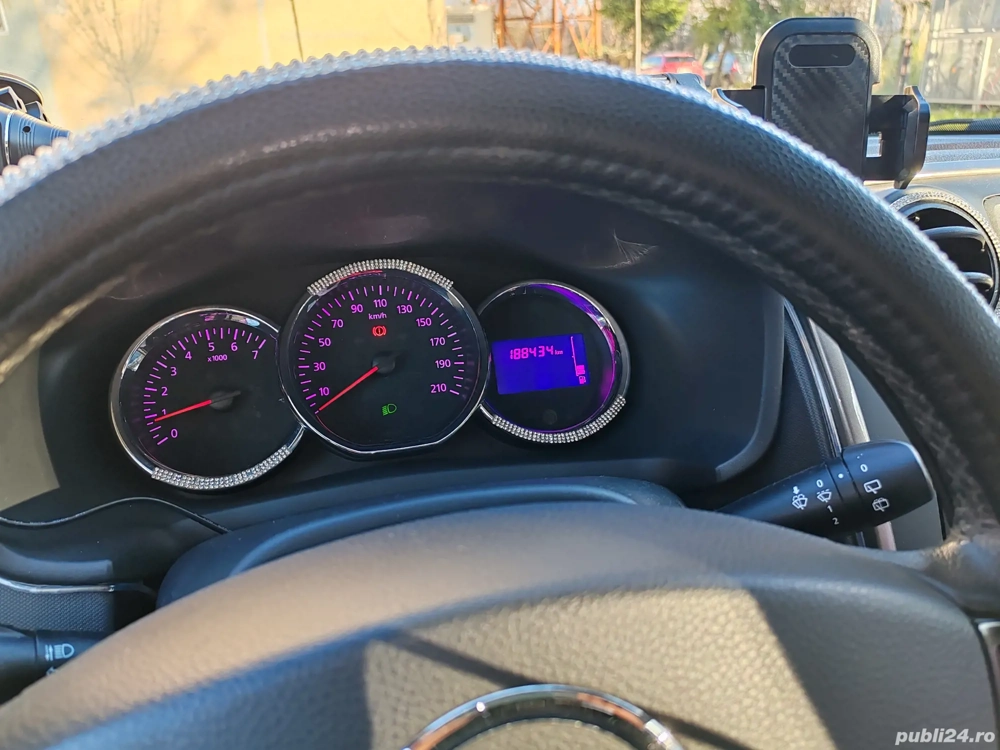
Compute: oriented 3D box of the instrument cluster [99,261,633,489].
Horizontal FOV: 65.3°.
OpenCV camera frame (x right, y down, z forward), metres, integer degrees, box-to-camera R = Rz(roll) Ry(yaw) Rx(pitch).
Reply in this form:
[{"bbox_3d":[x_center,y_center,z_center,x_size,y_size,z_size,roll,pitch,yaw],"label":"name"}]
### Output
[{"bbox_3d":[-0.066,-0.005,0.451,0.290,0.124,0.050,-6,-14,-14],"label":"instrument cluster"}]

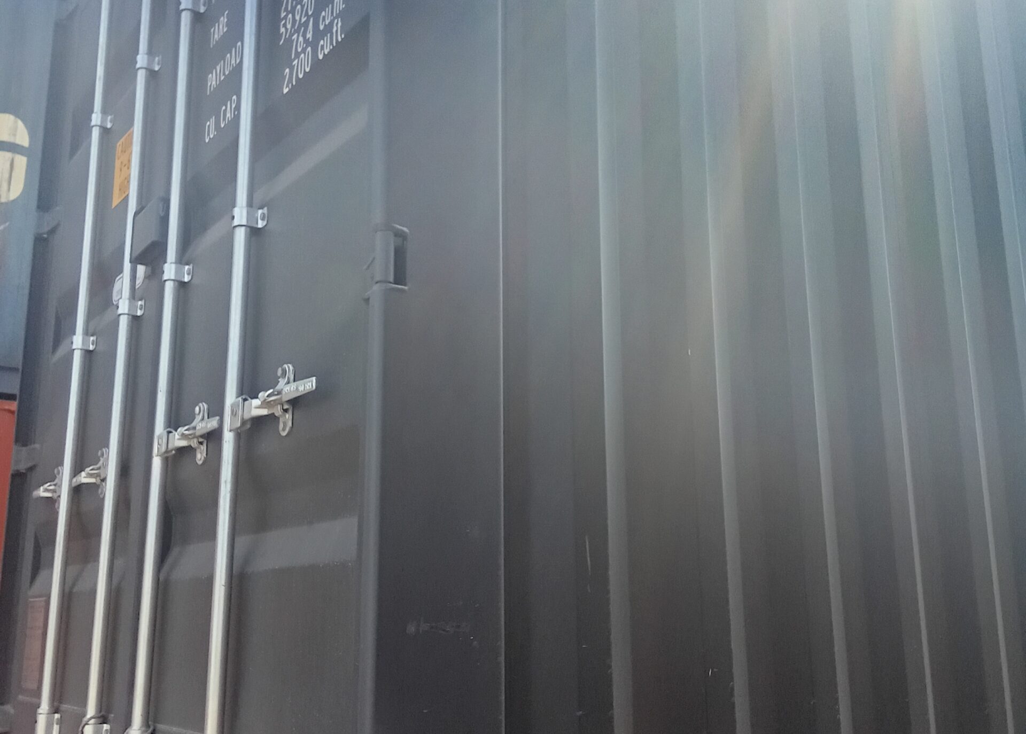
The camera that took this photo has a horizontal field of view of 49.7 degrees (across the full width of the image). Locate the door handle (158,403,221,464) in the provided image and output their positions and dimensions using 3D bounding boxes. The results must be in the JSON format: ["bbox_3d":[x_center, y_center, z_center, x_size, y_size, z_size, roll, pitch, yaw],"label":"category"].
[{"bbox_3d":[-0.689,0.144,2.343,0.060,0.134,0.400,9,-16,-35],"label":"door handle"}]

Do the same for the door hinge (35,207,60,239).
[{"bbox_3d":[-1.578,-0.505,3.736,0.055,0.090,0.144,9,-16,-35],"label":"door hinge"}]

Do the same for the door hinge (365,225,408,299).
[{"bbox_3d":[-0.223,-0.156,1.756,0.053,0.092,0.142,9,-16,-35],"label":"door hinge"}]

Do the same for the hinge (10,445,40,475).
[{"bbox_3d":[-1.572,0.291,3.552,0.055,0.090,0.142,9,-16,-35],"label":"hinge"}]

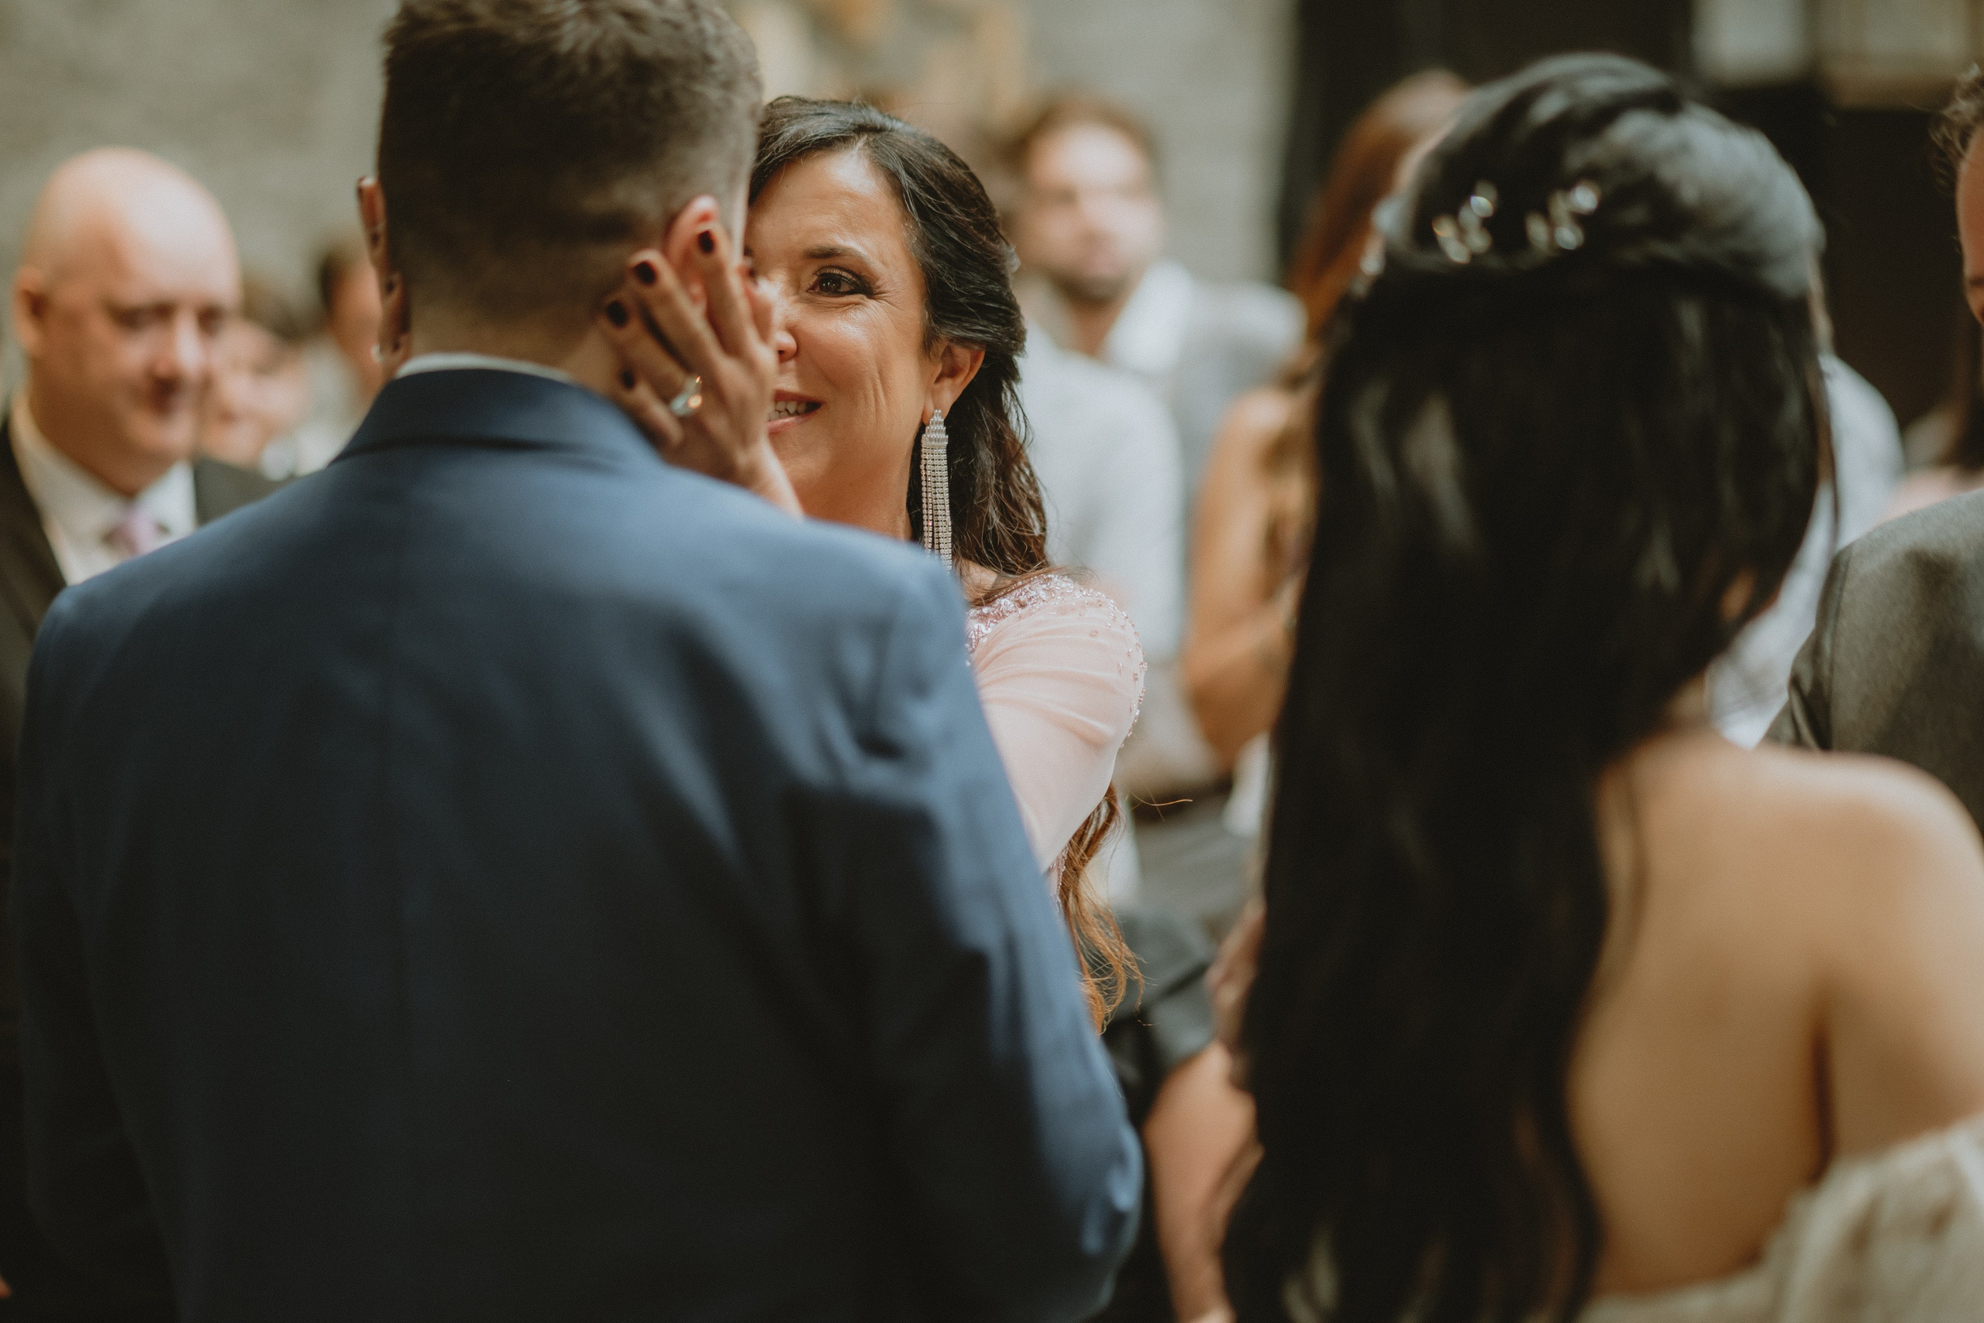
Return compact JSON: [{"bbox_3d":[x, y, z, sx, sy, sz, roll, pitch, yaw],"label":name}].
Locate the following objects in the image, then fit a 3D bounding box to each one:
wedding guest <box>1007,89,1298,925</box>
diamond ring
[{"bbox_3d":[0.114,0.223,5.588,0.520,1.770,0.320,-1,6,-9],"label":"wedding guest"},{"bbox_3d":[-0.156,-0.135,2.380,0.021,0.007,0.023,-44,29,-10],"label":"diamond ring"}]

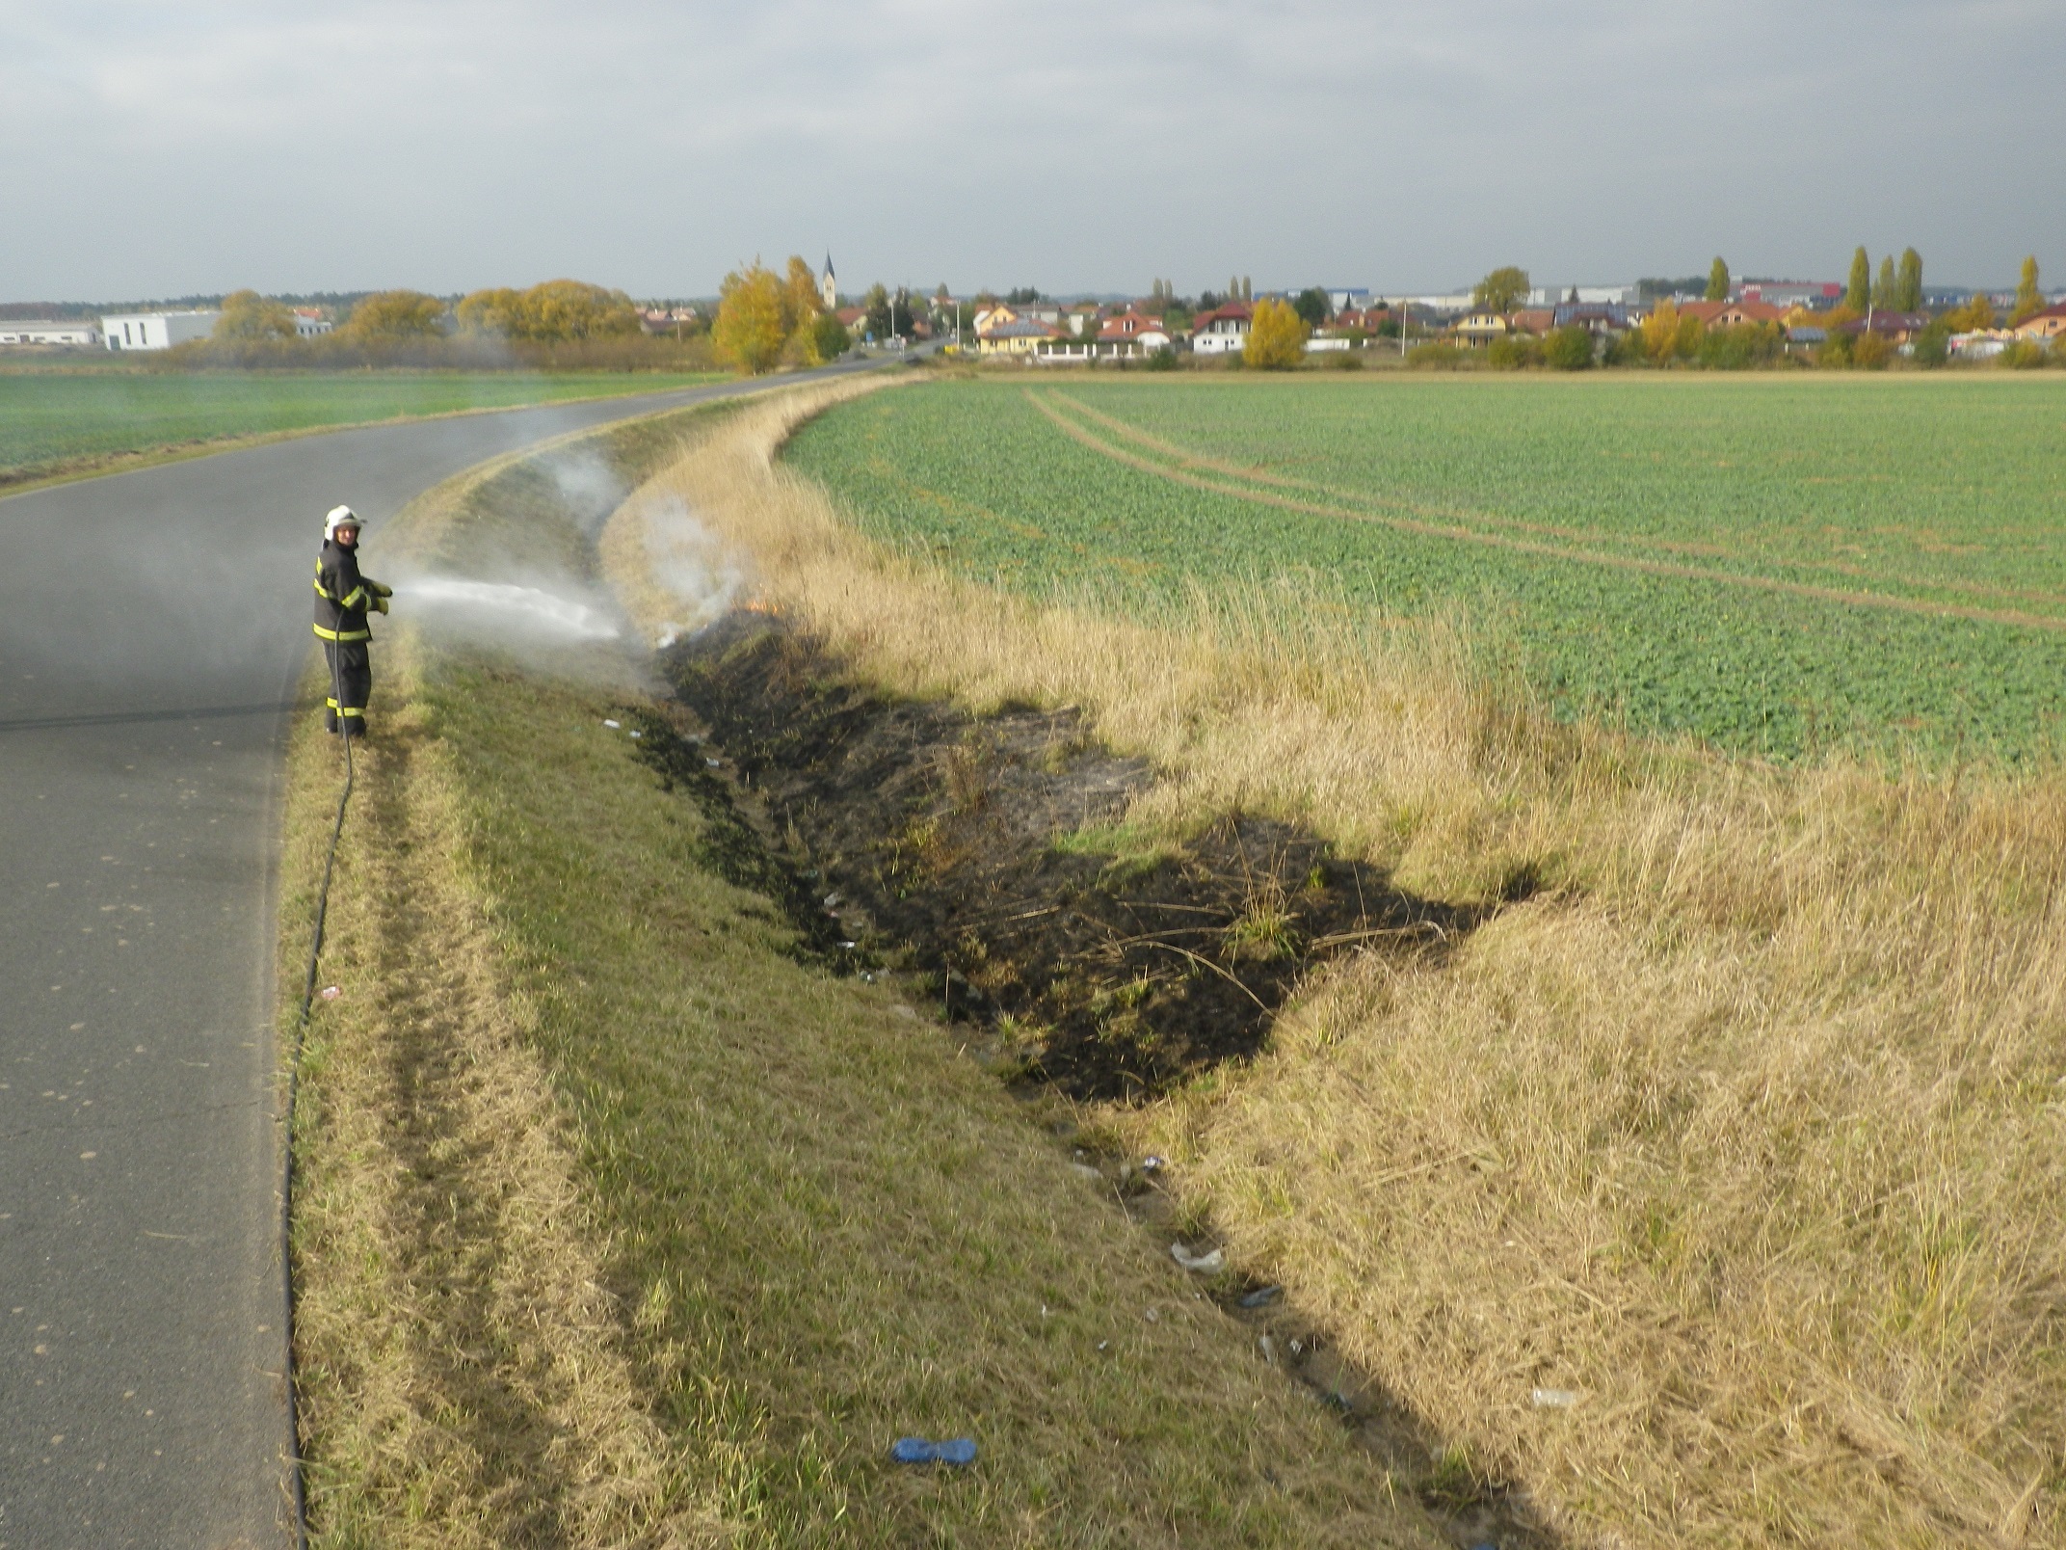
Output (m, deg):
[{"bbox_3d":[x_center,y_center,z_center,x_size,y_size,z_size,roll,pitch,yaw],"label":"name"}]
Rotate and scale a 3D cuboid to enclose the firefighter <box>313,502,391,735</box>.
[{"bbox_3d":[-5.474,-1.244,13.415,0.640,1.850,0.560,-11,19,-34],"label":"firefighter"}]

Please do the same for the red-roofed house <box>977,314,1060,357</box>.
[{"bbox_3d":[-1.609,-67.226,256.375,14.000,5.800,10.500,1,16,2],"label":"red-roofed house"}]

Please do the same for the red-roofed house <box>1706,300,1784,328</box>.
[{"bbox_3d":[109.640,-69.384,258.884,13.000,7.600,11.000,1,16,2],"label":"red-roofed house"}]

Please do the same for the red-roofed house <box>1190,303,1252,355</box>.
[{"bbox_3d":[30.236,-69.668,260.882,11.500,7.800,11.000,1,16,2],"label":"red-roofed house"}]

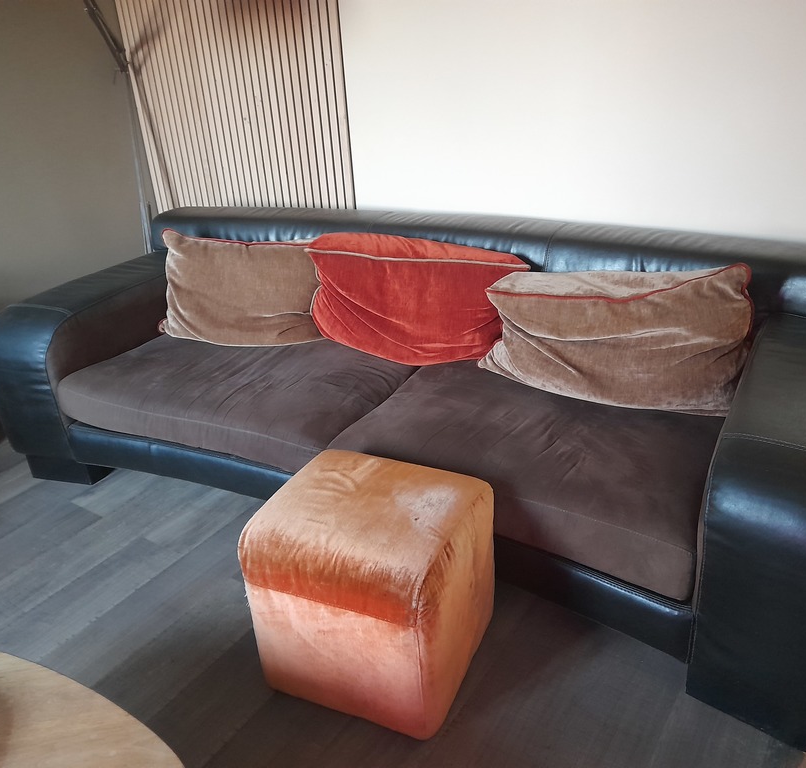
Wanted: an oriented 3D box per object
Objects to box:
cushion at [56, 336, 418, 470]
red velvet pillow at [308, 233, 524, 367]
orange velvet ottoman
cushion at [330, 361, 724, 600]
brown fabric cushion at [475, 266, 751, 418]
[{"bbox_3d":[-0.497,-0.020,2.399,0.980,0.155,0.680,9,29,24],"label":"cushion"},{"bbox_3d":[0.035,-0.241,2.308,0.670,0.365,0.180,9,6,24],"label":"red velvet pillow"},{"bbox_3d":[-0.055,0.459,1.705,0.411,0.419,0.393,9,29,24],"label":"orange velvet ottoman"},{"bbox_3d":[0.358,0.146,1.956,0.940,0.155,0.680,12,30,28],"label":"cushion"},{"bbox_3d":[0.556,-0.130,2.017,0.670,0.375,0.180,12,8,29],"label":"brown fabric cushion"}]

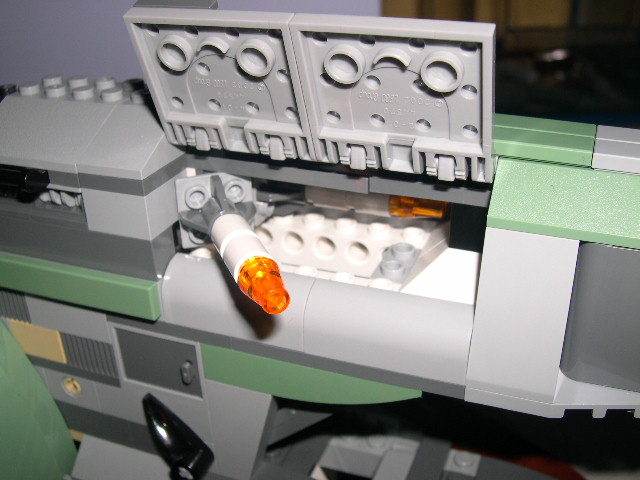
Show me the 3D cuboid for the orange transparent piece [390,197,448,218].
[{"bbox_3d":[0.020,-0.008,0.145,0.011,0.008,0.008,9,29,20],"label":"orange transparent piece"}]

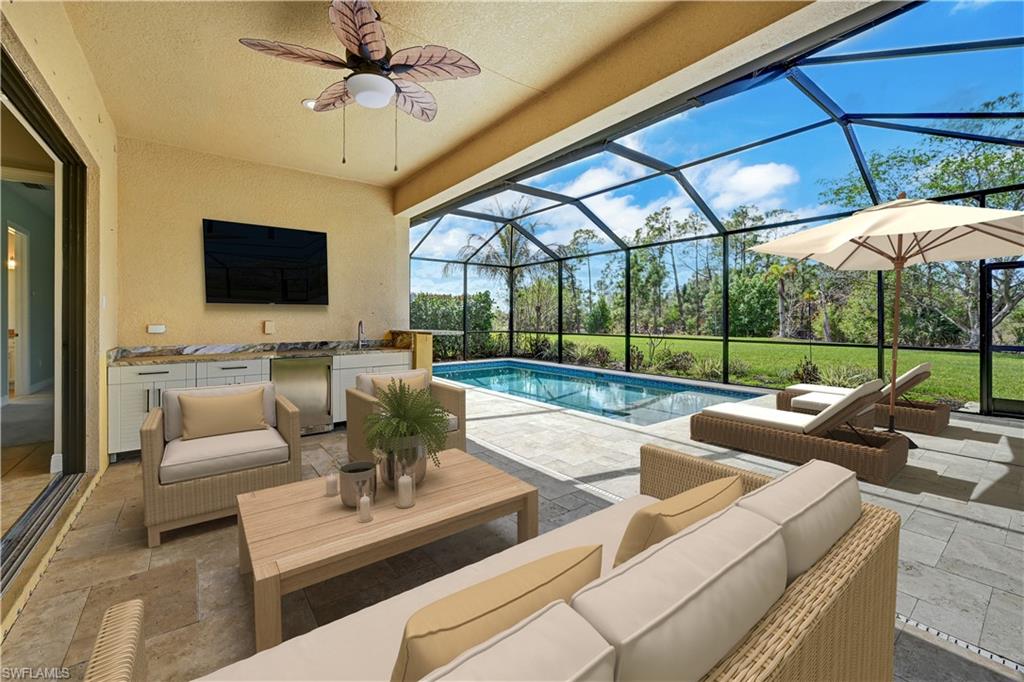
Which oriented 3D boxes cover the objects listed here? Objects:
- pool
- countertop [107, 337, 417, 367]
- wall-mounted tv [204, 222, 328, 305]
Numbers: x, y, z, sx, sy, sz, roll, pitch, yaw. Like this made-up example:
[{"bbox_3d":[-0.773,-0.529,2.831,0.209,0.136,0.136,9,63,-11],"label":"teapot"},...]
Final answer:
[{"bbox_3d":[0.782,1.076,8.757,3.750,0.500,7.258,-2,4,-39],"label":"pool"},{"bbox_3d":[-2.587,0.097,4.529,2.790,0.152,0.636,-2,4,-36],"label":"countertop"},{"bbox_3d":[-2.801,-0.873,4.628,1.217,0.894,0.060,-2,4,-36],"label":"wall-mounted tv"}]

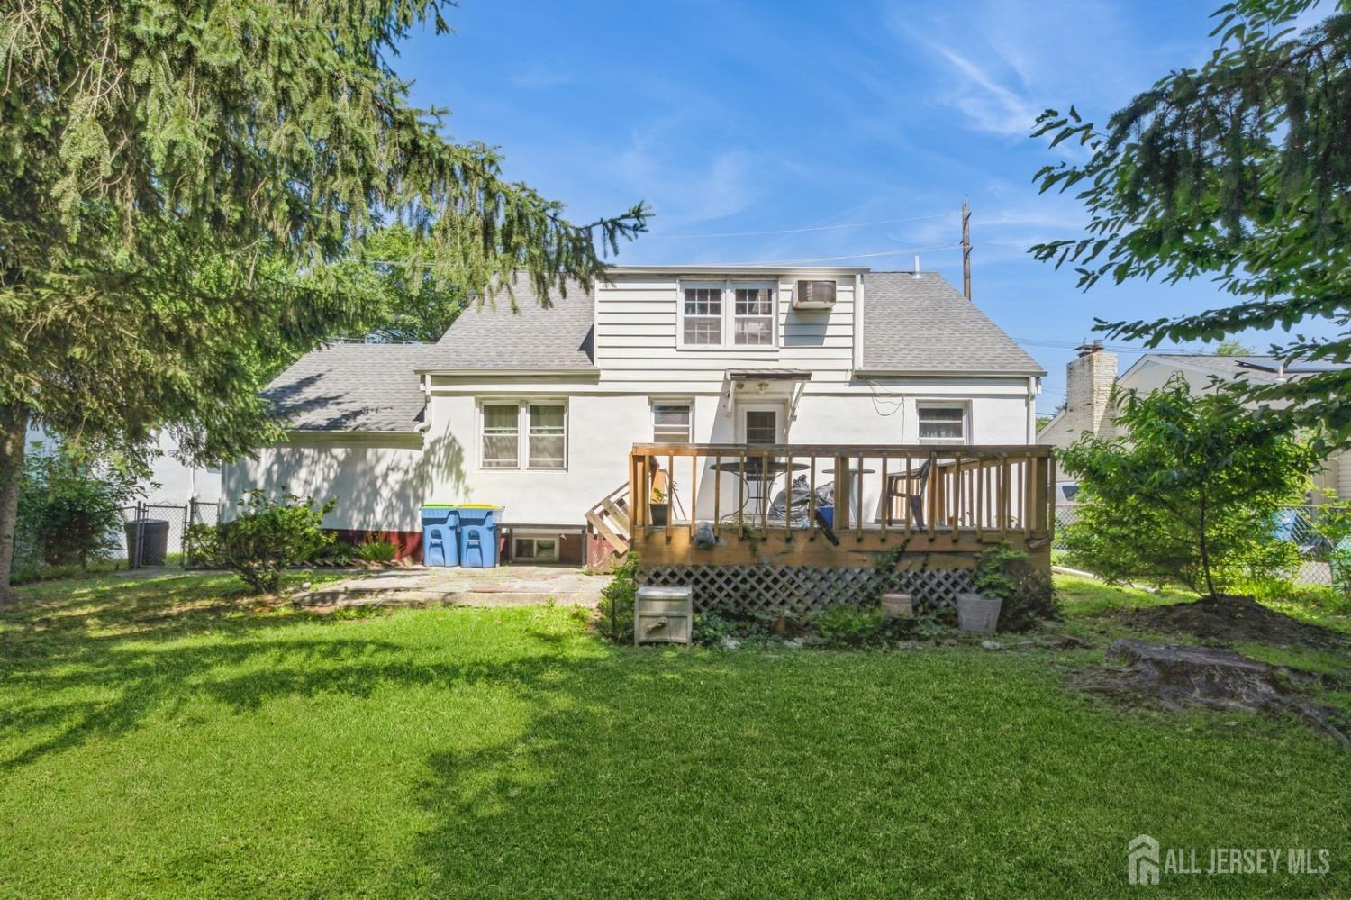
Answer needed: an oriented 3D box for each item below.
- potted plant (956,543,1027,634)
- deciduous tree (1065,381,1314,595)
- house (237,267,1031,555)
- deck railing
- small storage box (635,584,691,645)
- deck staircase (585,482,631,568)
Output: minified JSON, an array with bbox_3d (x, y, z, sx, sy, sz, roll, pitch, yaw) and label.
[{"bbox_3d":[3.030,1.350,5.800,0.600,0.860,0.520,0,-3,0],"label":"potted plant"},{"bbox_3d":[6.150,0.430,7.300,2.650,2.650,2.500,0,-3,0],"label":"deciduous tree"},{"bbox_3d":[-0.700,-1.000,14.400,14.100,6.600,8.300,0,-3,0],"label":"house"},{"bbox_3d":[1.680,0.560,8.200,4.300,1.000,4.300,0,-3,0],"label":"deck railing"},{"bbox_3d":[-0.108,1.560,5.700,0.510,0.460,0.480,0,-3,0],"label":"small storage box"},{"bbox_3d":[-0.970,1.200,9.500,0.950,1.360,1.050,0,-3,0],"label":"deck staircase"}]

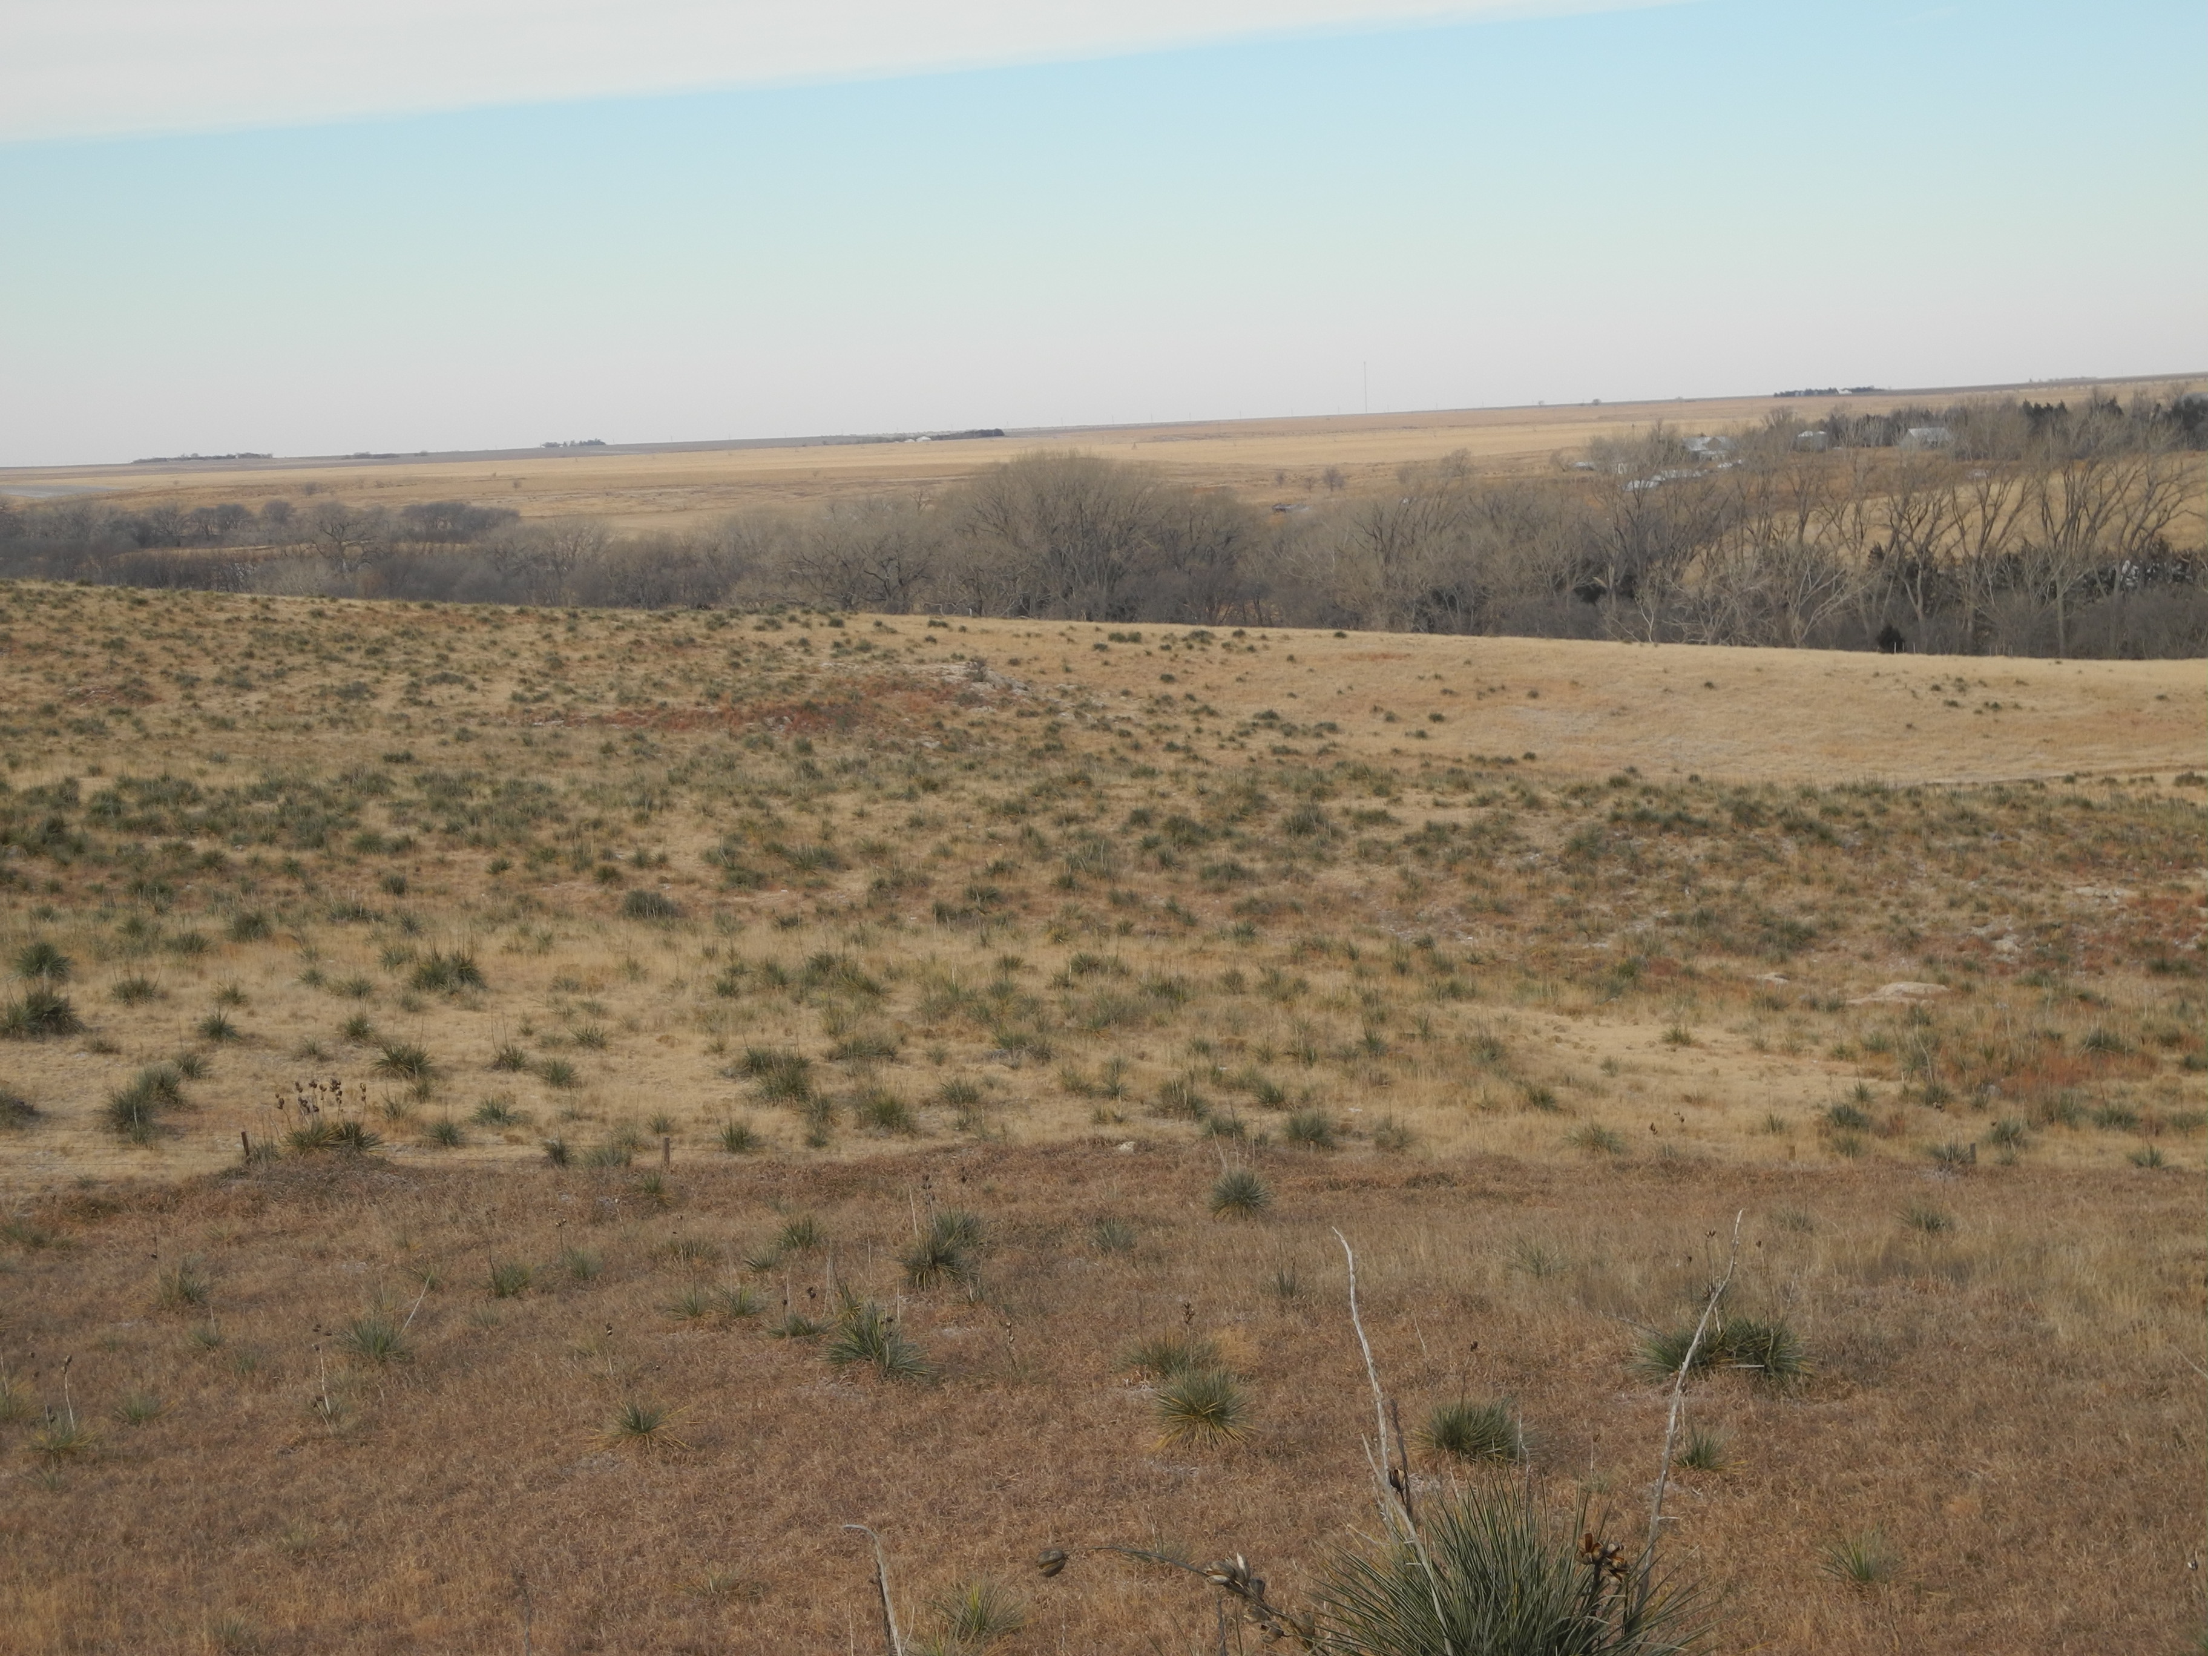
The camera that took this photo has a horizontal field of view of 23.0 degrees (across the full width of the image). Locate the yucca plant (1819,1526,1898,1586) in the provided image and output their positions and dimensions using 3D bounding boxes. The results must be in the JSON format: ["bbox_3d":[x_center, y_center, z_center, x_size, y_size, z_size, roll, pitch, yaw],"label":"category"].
[{"bbox_3d":[4.315,4.162,31.000,0.454,0.310,0.454,-2,4,8],"label":"yucca plant"}]

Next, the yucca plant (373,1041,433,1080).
[{"bbox_3d":[-8.784,2.921,68.000,0.757,0.450,0.700,-3,4,-7],"label":"yucca plant"}]

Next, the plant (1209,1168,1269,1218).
[{"bbox_3d":[1.402,3.802,56.500,0.629,0.450,0.629,-2,4,1],"label":"plant"}]

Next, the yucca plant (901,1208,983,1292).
[{"bbox_3d":[-1.494,3.928,50.500,0.755,0.600,0.900,-3,4,-2],"label":"yucca plant"}]

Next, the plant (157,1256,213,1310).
[{"bbox_3d":[-8.640,4.284,51.000,0.519,0.430,0.519,-3,4,-10],"label":"plant"}]

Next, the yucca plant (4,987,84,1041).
[{"bbox_3d":[-14.663,2.577,75.000,1.098,0.660,0.950,-3,4,-11],"label":"yucca plant"}]

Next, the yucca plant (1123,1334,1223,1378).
[{"bbox_3d":[0.521,4.089,42.000,0.762,0.380,0.700,-2,4,0],"label":"yucca plant"}]

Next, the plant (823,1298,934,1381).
[{"bbox_3d":[-1.785,4.063,43.000,0.848,0.570,0.800,-3,4,-3],"label":"plant"}]

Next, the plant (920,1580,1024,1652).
[{"bbox_3d":[-0.723,4.396,30.300,0.588,0.370,0.588,-3,4,-2],"label":"plant"}]

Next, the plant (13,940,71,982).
[{"bbox_3d":[-15.666,1.960,80.000,0.865,0.570,0.800,-3,4,-11],"label":"plant"}]

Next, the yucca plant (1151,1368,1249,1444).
[{"bbox_3d":[0.683,4.056,38.000,0.677,0.490,0.677,-2,4,1],"label":"yucca plant"}]

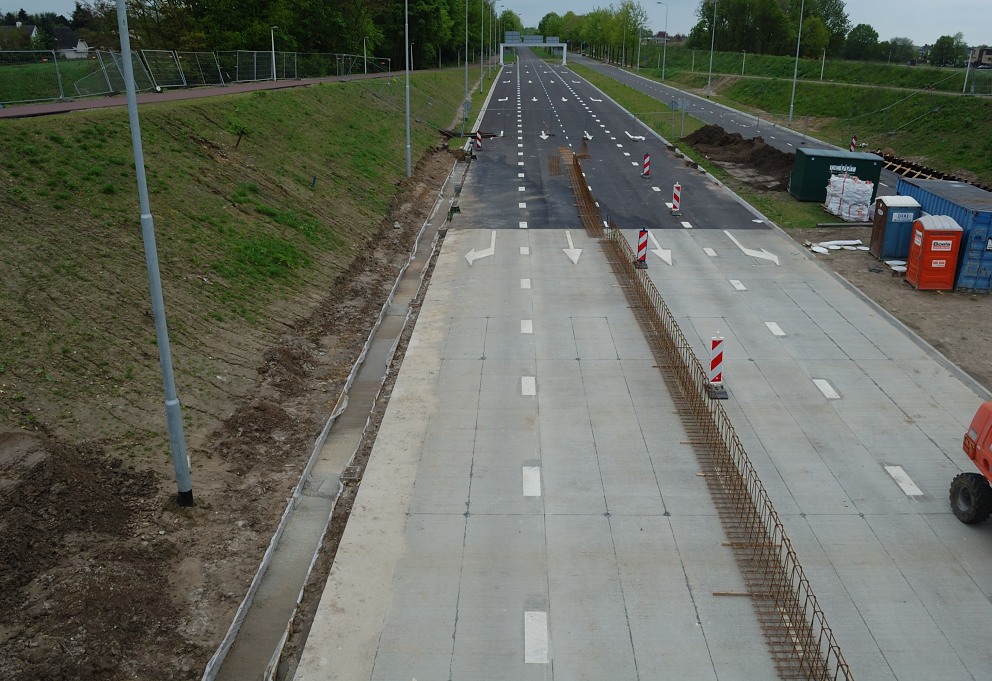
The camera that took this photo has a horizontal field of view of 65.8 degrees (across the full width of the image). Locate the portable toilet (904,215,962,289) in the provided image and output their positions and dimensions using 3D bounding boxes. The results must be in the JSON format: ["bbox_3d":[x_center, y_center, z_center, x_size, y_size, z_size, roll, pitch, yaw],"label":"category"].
[{"bbox_3d":[14.657,-2.943,25.663,1.200,2.300,1.150,3,20,7],"label":"portable toilet"}]

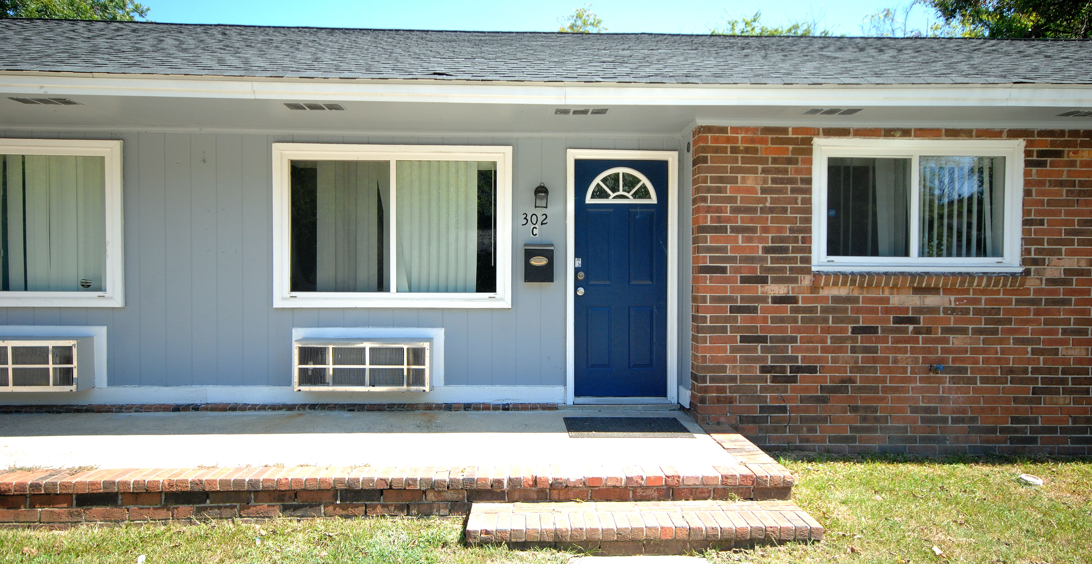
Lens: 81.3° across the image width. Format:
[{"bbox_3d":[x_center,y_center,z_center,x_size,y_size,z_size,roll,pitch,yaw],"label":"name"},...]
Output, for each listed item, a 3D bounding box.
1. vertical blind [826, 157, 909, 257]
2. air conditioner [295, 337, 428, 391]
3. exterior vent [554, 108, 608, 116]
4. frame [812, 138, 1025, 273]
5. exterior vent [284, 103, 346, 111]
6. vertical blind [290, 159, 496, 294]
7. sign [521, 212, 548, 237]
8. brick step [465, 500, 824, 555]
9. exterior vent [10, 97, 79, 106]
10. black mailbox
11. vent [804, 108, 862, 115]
[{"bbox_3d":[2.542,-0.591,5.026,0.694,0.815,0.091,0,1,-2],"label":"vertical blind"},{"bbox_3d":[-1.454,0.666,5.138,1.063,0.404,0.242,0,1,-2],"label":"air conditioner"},{"bbox_3d":[0.262,-1.240,4.621,0.383,0.020,0.207,0,1,-2],"label":"exterior vent"},{"bbox_3d":[2.886,-0.588,4.944,1.700,1.016,0.101,0,1,-2],"label":"frame"},{"bbox_3d":[-1.631,-1.238,4.501,0.383,0.020,0.207,0,1,-2],"label":"exterior vent"},{"bbox_3d":[-1.276,-0.461,5.343,1.772,1.168,0.101,0,1,-2],"label":"vertical blind"},{"bbox_3d":[-0.094,-0.475,5.279,0.226,0.208,0.018,0,1,-2],"label":"sign"},{"bbox_3d":[0.512,1.345,3.473,1.853,0.150,0.388,0,1,-2],"label":"brick step"},{"bbox_3d":[-3.428,-1.244,4.385,0.383,0.020,0.207,0,1,-2],"label":"exterior vent"},{"bbox_3d":[-0.054,-0.155,5.244,0.244,0.315,0.106,0,1,-2],"label":"black mailbox"},{"bbox_3d":[2.066,-1.237,4.611,0.383,0.020,0.207,0,1,-2],"label":"vent"}]

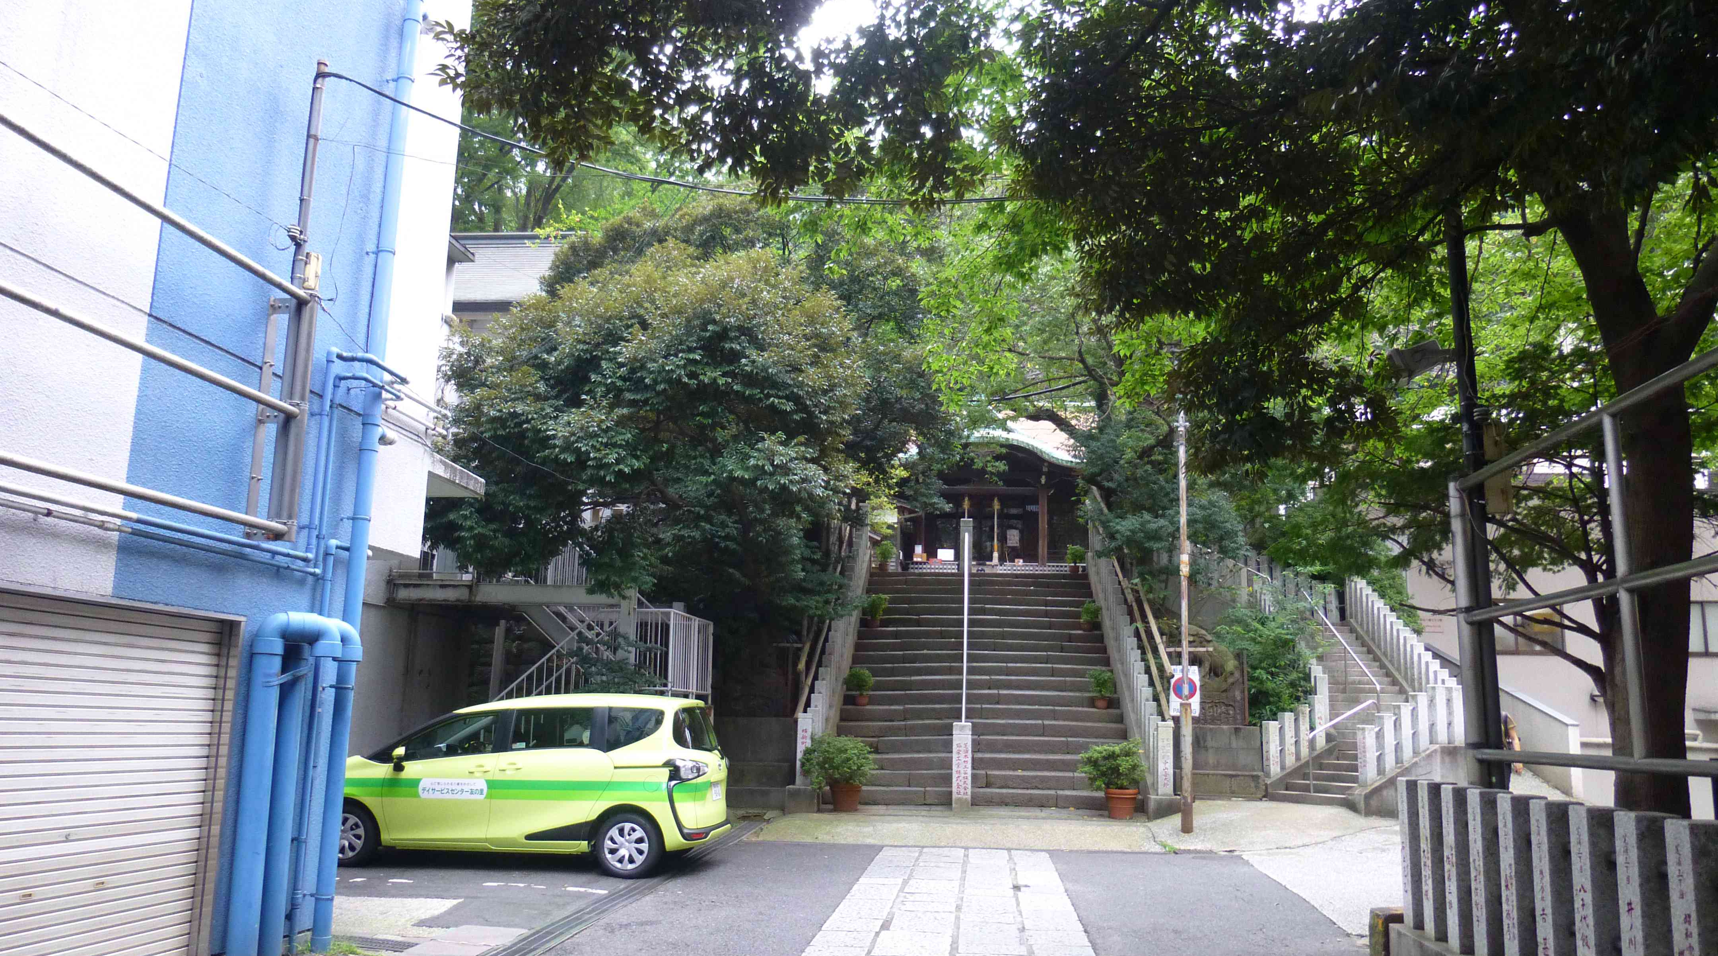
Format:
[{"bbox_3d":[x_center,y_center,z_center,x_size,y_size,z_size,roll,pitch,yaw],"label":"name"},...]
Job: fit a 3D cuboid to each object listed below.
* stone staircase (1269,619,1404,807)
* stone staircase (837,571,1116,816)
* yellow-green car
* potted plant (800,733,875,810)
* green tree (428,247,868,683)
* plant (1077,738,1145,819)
[{"bbox_3d":[8.023,3.831,21.923,2.800,3.200,5.400,-2,-11,15],"label":"stone staircase"},{"bbox_3d":[2.086,3.266,21.338,4.510,4.053,7.500,0,-10,5],"label":"stone staircase"},{"bbox_3d":[-3.499,3.031,12.532,4.235,1.675,1.695,0,-10,5],"label":"yellow-green car"},{"bbox_3d":[-0.282,3.998,16.800,1.000,1.070,0.950,0,-10,5],"label":"potted plant"},{"bbox_3d":[-3.067,-0.127,18.000,6.200,6.500,5.800,0,-10,5],"label":"green tree"},{"bbox_3d":[3.396,4.056,16.700,0.920,1.070,0.900,0,-10,5],"label":"plant"}]

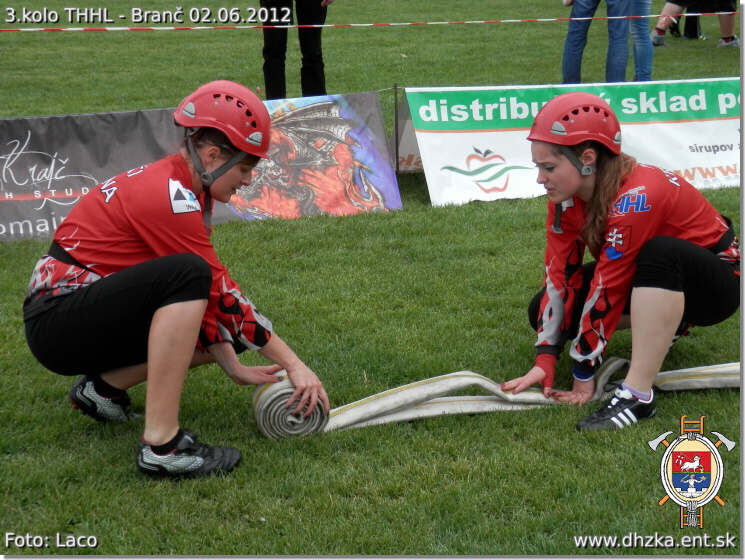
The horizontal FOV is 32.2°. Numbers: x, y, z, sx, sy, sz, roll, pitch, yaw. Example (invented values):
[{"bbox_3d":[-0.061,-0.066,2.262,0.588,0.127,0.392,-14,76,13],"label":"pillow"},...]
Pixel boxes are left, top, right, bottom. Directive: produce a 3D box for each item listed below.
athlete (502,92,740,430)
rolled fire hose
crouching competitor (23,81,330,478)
[{"bbox_3d":[0.750,-0.116,3.798,0.697,0.890,0.567,-7,18,-24],"label":"athlete"},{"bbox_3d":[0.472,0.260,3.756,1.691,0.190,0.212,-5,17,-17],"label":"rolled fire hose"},{"bbox_3d":[-0.521,-0.041,3.374,0.806,0.980,0.521,-2,16,-8],"label":"crouching competitor"}]

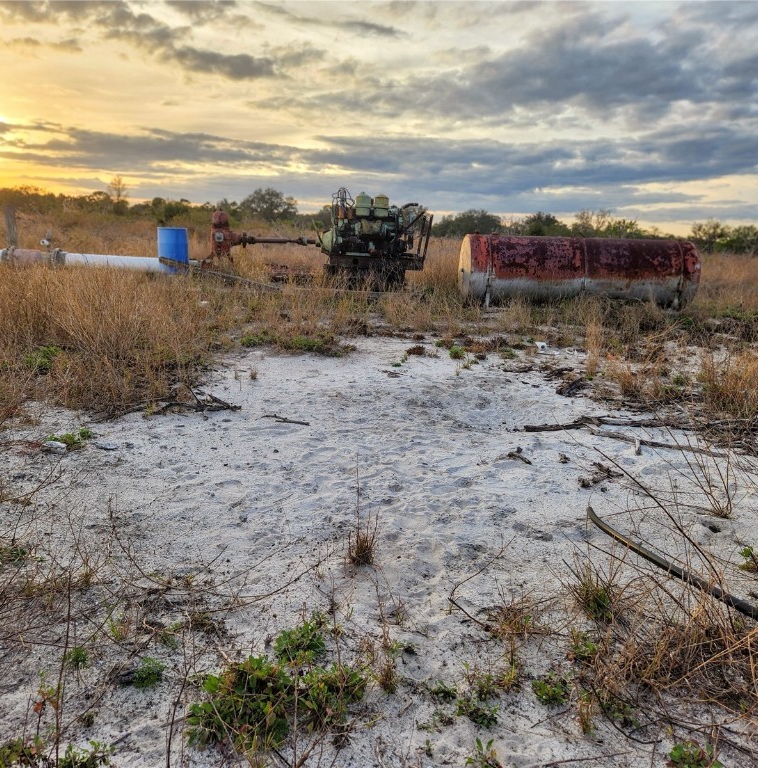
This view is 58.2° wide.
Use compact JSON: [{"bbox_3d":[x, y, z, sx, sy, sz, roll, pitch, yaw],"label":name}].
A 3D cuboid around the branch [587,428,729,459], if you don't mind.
[{"bbox_3d":[1.923,0.417,4.714,0.908,0.090,0.150,8,13,21],"label":"branch"}]

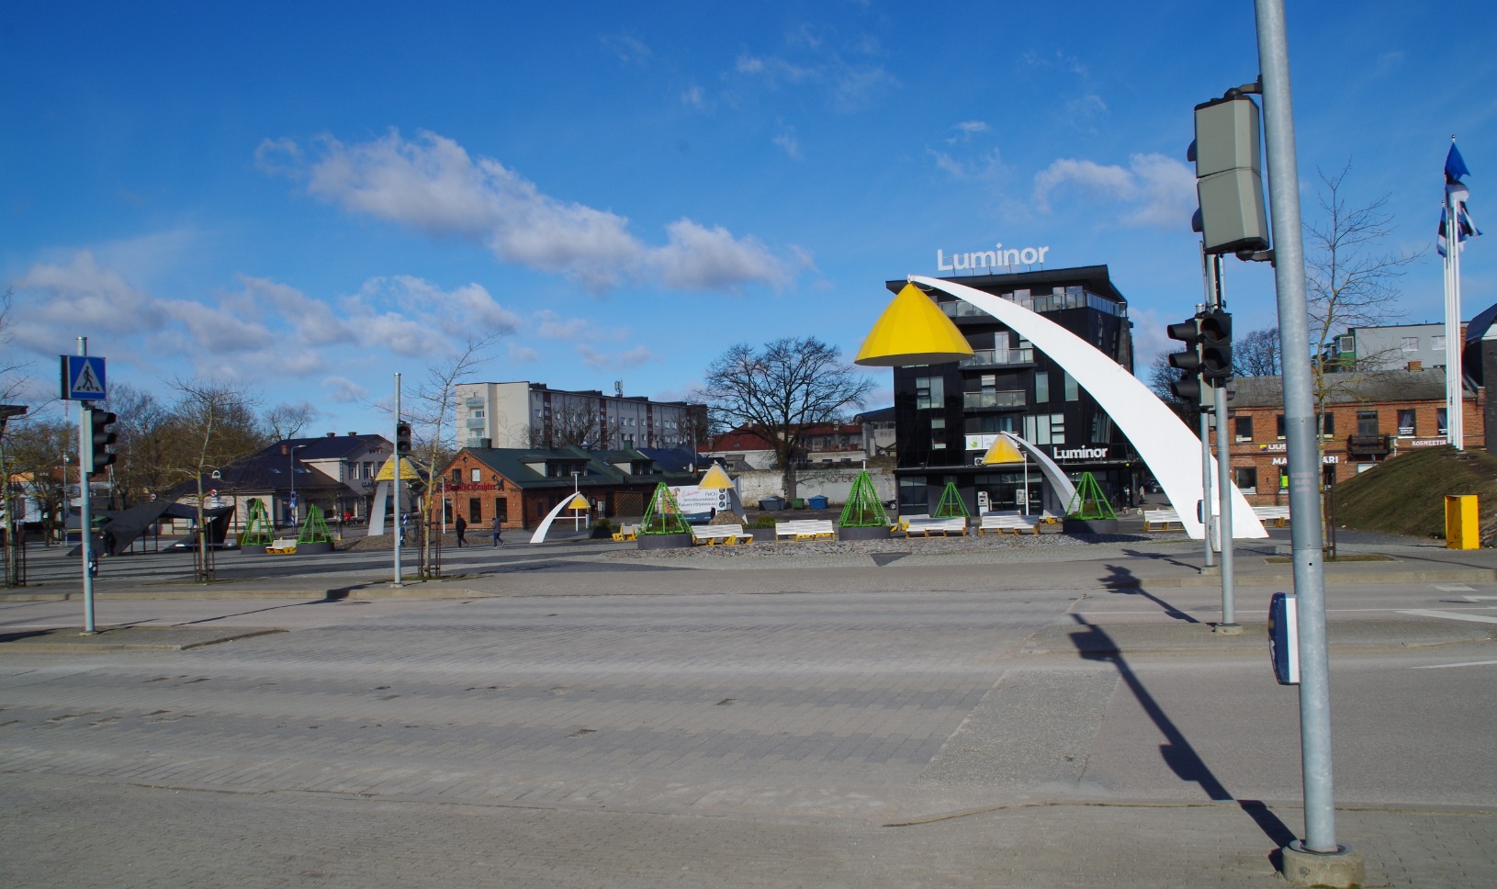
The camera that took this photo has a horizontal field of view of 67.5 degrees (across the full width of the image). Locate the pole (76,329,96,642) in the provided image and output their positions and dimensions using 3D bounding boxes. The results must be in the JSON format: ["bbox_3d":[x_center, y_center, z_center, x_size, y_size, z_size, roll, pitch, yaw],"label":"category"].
[{"bbox_3d":[-9.983,0.600,16.900,0.140,4.450,0.140,-2,-1,0],"label":"pole"}]

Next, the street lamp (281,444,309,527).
[{"bbox_3d":[-32.150,3.132,80.000,1.050,6.000,0.250,-2,0,6],"label":"street lamp"}]

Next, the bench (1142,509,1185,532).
[{"bbox_3d":[18.335,3.261,48.200,2.500,0.880,0.850,-2,-1,0],"label":"bench"}]

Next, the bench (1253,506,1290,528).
[{"bbox_3d":[19.986,2.737,42.500,2.350,0.790,0.750,-2,0,3],"label":"bench"}]

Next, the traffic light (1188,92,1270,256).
[{"bbox_3d":[2.160,-1.213,5.040,0.270,0.630,0.270,-2,-1,-2],"label":"traffic light"}]

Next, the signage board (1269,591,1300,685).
[{"bbox_3d":[2.335,0.843,4.880,0.075,0.400,0.120,-2,-1,0],"label":"signage board"}]

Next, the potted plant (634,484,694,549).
[{"bbox_3d":[-3.000,2.539,40.200,2.000,2.350,2.000,-2,-1,0],"label":"potted plant"}]

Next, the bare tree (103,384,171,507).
[{"bbox_3d":[-52.359,0.752,96.000,6.000,11.800,6.000,-2,0,-30],"label":"bare tree"}]

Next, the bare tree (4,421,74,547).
[{"bbox_3d":[-50.647,2.631,80.000,4.800,9.200,4.800,-2,-1,0],"label":"bare tree"}]

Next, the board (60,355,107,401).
[{"bbox_3d":[-9.673,-0.961,16.300,0.170,0.630,0.630,-2,-1,16],"label":"board"}]

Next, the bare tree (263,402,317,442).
[{"bbox_3d":[-49.974,1.465,122.000,6.000,12.300,6.000,-2,-1,0],"label":"bare tree"}]

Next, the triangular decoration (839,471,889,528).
[{"bbox_3d":[5.269,2.476,51.000,2.250,2.600,2.250,-2,-1,0],"label":"triangular decoration"}]

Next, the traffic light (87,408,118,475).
[{"bbox_3d":[-8.493,-0.038,14.700,0.340,0.880,0.300,-2,0,8],"label":"traffic light"}]

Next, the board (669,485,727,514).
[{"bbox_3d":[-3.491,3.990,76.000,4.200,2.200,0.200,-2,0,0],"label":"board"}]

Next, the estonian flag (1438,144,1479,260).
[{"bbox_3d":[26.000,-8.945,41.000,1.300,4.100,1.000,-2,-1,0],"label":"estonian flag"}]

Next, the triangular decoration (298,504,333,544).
[{"bbox_3d":[-25.871,4.792,67.000,2.150,2.250,2.150,-2,-1,0],"label":"triangular decoration"}]

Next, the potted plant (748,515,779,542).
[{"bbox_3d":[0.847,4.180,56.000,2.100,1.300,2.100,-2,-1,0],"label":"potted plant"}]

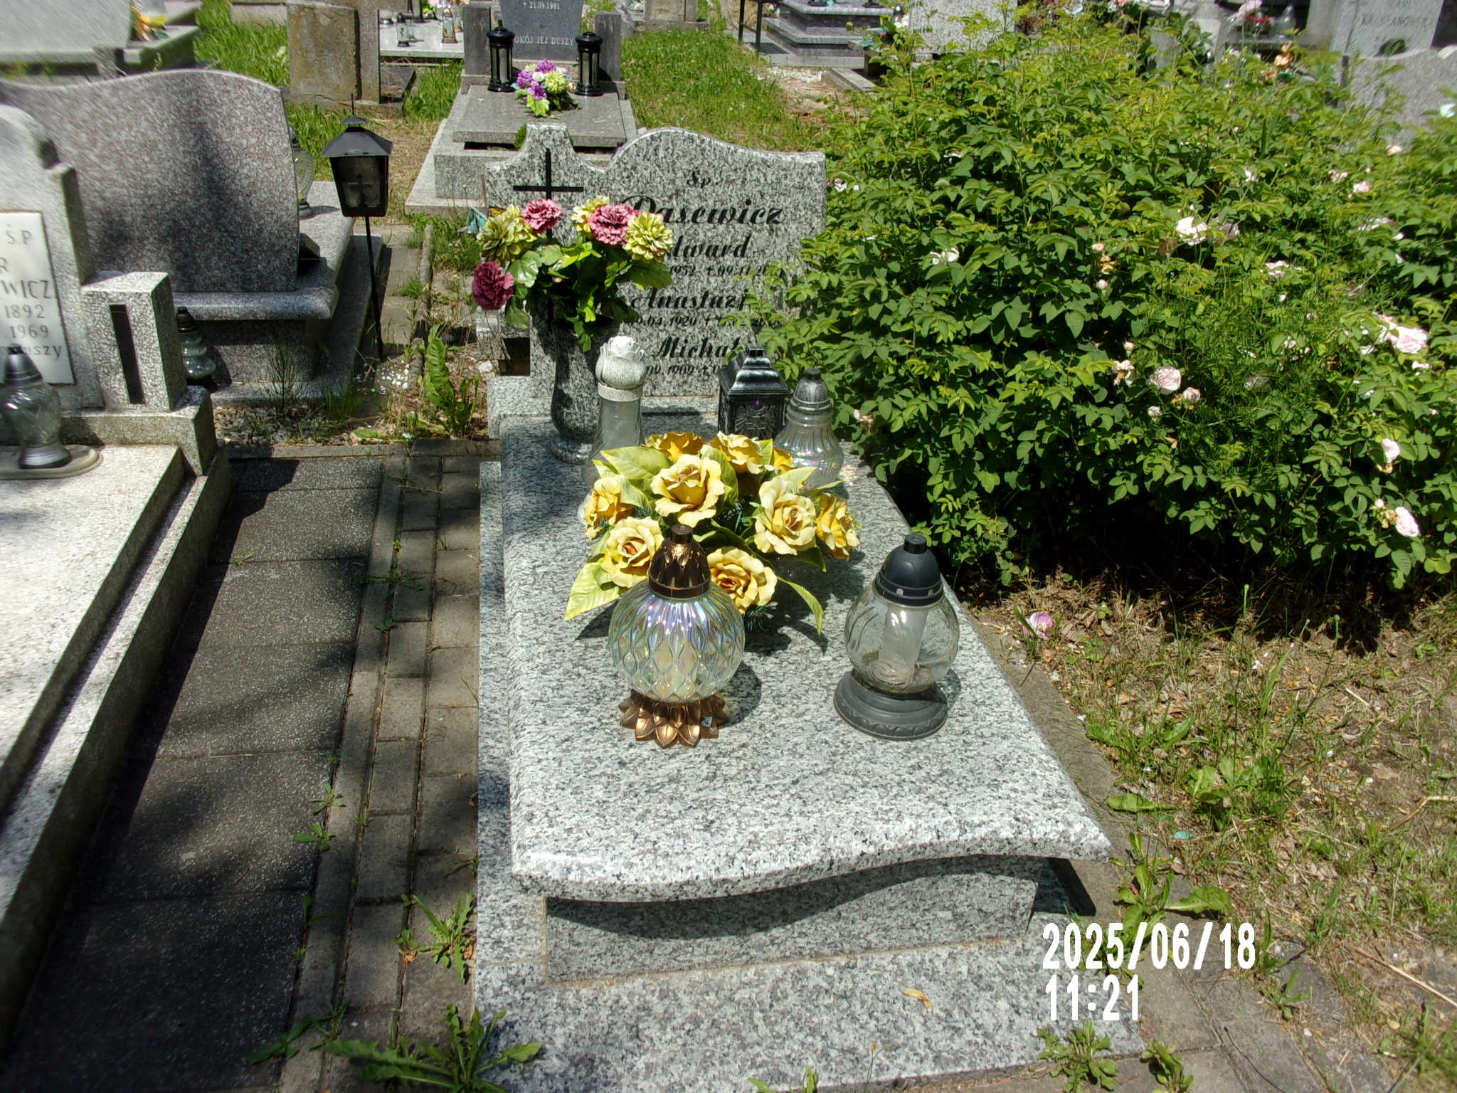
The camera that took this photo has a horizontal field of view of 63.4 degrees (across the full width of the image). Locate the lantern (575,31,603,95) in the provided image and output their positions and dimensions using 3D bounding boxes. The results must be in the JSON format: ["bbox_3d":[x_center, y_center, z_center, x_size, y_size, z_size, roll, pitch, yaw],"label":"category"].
[{"bbox_3d":[-0.797,-2.760,6.725,0.160,0.320,0.160,-2,30,-10],"label":"lantern"}]

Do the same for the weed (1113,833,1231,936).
[{"bbox_3d":[0.708,0.543,1.933,0.200,0.090,0.200,-2,30,-10],"label":"weed"}]

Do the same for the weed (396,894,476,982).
[{"bbox_3d":[-0.445,0.592,1.813,0.120,0.065,0.150,-2,31,-11],"label":"weed"}]

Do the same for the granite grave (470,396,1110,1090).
[{"bbox_3d":[-0.026,0.141,2.374,0.940,0.280,1.960,-2,30,-10],"label":"granite grave"}]

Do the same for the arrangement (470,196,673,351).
[{"bbox_3d":[-0.324,-0.559,2.453,0.430,0.320,0.320,-2,30,-10],"label":"arrangement"}]

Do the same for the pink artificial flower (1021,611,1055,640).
[{"bbox_3d":[0.693,0.169,2.623,0.078,0.055,0.060,-14,34,-29],"label":"pink artificial flower"}]

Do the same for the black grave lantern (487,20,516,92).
[{"bbox_3d":[-1.280,-2.765,6.634,0.150,0.350,0.150,-2,31,-11],"label":"black grave lantern"}]

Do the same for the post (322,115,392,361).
[{"bbox_3d":[-1.104,-0.921,3.608,0.195,0.770,0.195,-2,31,-11],"label":"post"}]

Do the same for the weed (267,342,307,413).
[{"bbox_3d":[-1.274,-0.497,3.398,0.120,0.210,0.120,-2,30,-10],"label":"weed"}]

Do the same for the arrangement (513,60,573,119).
[{"bbox_3d":[-0.975,-2.418,6.195,0.310,0.240,0.300,-2,31,-11],"label":"arrangement"}]

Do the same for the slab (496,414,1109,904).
[{"bbox_3d":[0.010,0.070,2.203,0.842,0.057,1.465,-2,31,-11],"label":"slab"}]

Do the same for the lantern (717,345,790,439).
[{"bbox_3d":[0.051,-0.321,2.578,0.132,0.255,0.138,-2,31,-11],"label":"lantern"}]

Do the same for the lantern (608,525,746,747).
[{"bbox_3d":[-0.074,0.118,1.788,0.212,0.335,0.212,-2,30,-10],"label":"lantern"}]

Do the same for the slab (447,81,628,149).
[{"bbox_3d":[-0.994,-2.319,6.321,0.830,0.050,1.380,-1,30,-8],"label":"slab"}]

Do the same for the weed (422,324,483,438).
[{"bbox_3d":[-0.773,-0.465,3.300,0.175,0.320,0.200,-2,30,-10],"label":"weed"}]

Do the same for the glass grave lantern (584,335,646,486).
[{"bbox_3d":[-0.212,-0.227,2.267,0.155,0.370,0.155,-2,31,-11],"label":"glass grave lantern"}]

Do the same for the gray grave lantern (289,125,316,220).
[{"bbox_3d":[-1.509,-1.306,4.036,0.185,0.305,0.185,-2,30,-10],"label":"gray grave lantern"}]

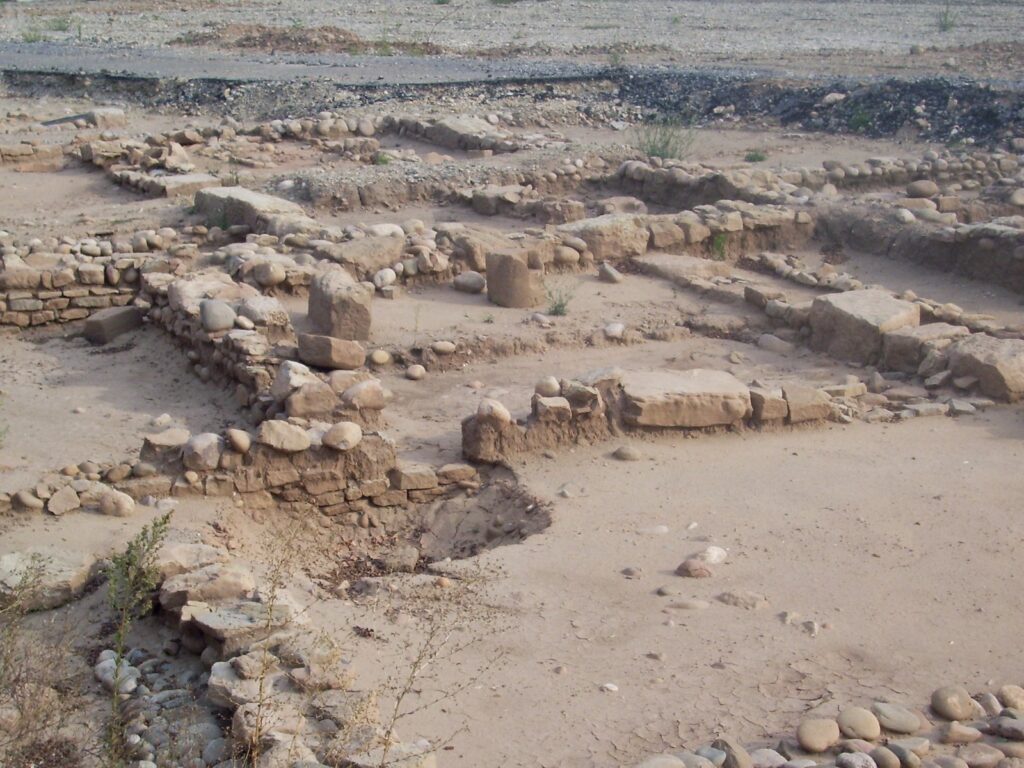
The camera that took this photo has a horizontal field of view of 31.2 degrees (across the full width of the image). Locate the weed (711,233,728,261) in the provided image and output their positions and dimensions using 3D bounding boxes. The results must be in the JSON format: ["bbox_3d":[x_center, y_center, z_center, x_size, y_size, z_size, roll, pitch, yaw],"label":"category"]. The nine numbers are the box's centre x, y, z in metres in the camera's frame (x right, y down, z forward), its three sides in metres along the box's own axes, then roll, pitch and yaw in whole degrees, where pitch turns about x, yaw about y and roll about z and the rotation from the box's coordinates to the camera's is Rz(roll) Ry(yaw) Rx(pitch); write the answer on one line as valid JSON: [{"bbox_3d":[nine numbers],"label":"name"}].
[{"bbox_3d":[1.923,-1.275,17.000,0.160,0.240,0.130,0,16,0],"label":"weed"}]

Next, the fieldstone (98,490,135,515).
[{"bbox_3d":[-2.386,0.716,11.100,0.230,0.150,0.180,-3,17,-10],"label":"fieldstone"}]

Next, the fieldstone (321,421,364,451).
[{"bbox_3d":[-0.980,0.281,10.578,0.225,0.160,0.195,0,15,0],"label":"fieldstone"}]

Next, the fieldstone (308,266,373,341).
[{"bbox_3d":[-1.353,-0.647,14.450,0.380,0.460,0.500,-6,17,-19],"label":"fieldstone"}]

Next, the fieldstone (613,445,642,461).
[{"bbox_3d":[0.759,0.450,12.050,0.175,0.085,0.150,0,17,0],"label":"fieldstone"}]

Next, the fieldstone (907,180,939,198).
[{"bbox_3d":[4.303,-2.036,19.200,0.330,0.170,0.260,0,17,0],"label":"fieldstone"}]

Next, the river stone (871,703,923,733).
[{"bbox_3d":[1.660,1.436,7.898,0.215,0.110,0.160,8,19,24],"label":"river stone"}]

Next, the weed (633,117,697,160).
[{"bbox_3d":[1.848,-2.988,22.152,0.720,0.460,0.620,0,15,0],"label":"weed"}]

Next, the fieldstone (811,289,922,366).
[{"bbox_3d":[2.786,-0.454,14.500,0.570,0.360,0.740,-6,17,-19],"label":"fieldstone"}]

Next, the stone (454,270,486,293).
[{"bbox_3d":[-0.343,-0.861,15.111,0.265,0.170,0.210,0,15,0],"label":"stone"}]

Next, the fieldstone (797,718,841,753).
[{"bbox_3d":[1.362,1.562,8.150,0.185,0.140,0.160,0,17,0],"label":"fieldstone"}]

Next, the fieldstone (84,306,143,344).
[{"bbox_3d":[-3.209,-0.470,14.750,0.190,0.180,0.570,6,18,18],"label":"fieldstone"}]

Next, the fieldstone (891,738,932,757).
[{"bbox_3d":[1.676,1.521,7.674,0.175,0.070,0.120,0,17,0],"label":"fieldstone"}]

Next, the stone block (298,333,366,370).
[{"bbox_3d":[-1.265,-0.262,12.905,0.410,0.200,0.280,3,15,12],"label":"stone block"}]

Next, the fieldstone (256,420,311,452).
[{"bbox_3d":[-1.289,0.296,10.344,0.305,0.170,0.220,5,18,14],"label":"fieldstone"}]

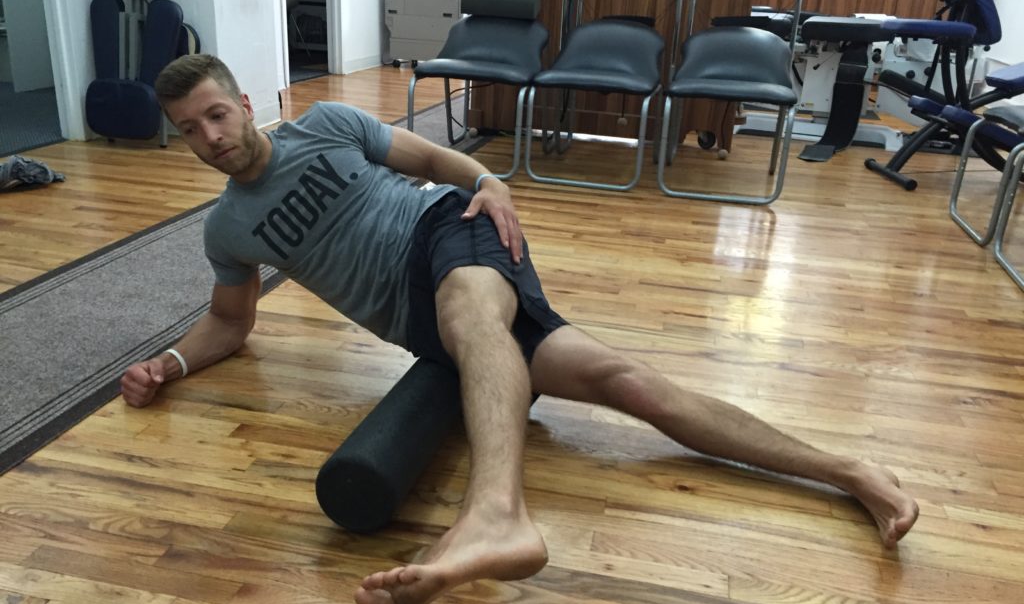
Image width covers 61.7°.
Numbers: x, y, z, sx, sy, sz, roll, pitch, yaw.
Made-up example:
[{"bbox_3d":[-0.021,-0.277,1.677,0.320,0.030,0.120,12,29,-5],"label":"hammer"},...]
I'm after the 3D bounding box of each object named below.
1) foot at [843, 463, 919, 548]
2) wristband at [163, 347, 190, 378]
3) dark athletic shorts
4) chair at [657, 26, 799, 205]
[{"bbox_3d":[0.686,0.371,1.629,0.120,0.090,0.235,10,28,10],"label":"foot"},{"bbox_3d":[-0.795,0.148,2.022,0.062,0.068,0.013,15,25,28],"label":"wristband"},{"bbox_3d":[-0.080,-0.023,1.822,0.410,0.360,0.430,36,16,24],"label":"dark athletic shorts"},{"bbox_3d":[0.965,-0.875,3.927,0.550,0.690,0.650,7,23,9],"label":"chair"}]

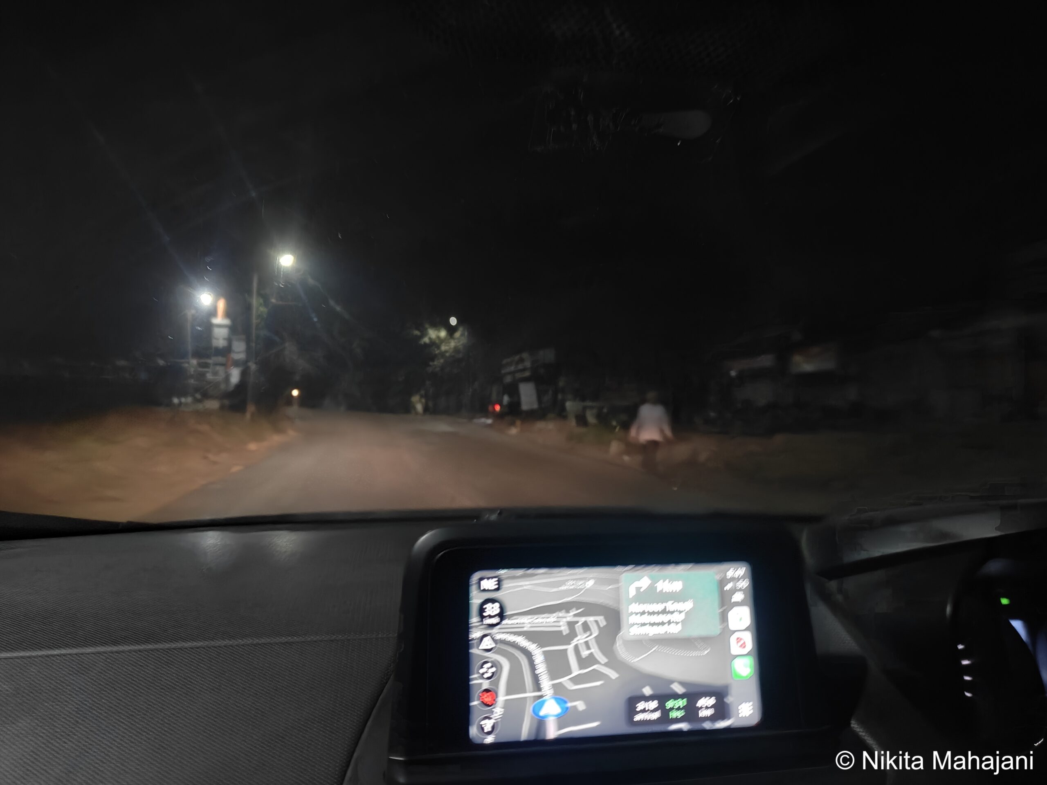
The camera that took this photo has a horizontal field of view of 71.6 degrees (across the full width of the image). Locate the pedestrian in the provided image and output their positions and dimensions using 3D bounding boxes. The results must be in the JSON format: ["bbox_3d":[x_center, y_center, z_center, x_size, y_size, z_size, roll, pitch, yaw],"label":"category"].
[{"bbox_3d":[2.522,0.781,14.300,0.720,1.650,0.420,1,-1,-9],"label":"pedestrian"}]

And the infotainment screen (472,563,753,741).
[{"bbox_3d":[0.055,0.158,0.452,0.177,0.100,0.020,0,-6,-6],"label":"infotainment screen"}]

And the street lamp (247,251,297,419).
[{"bbox_3d":[-10.254,-2.327,29.500,1.900,6.850,0.350,1,-1,-6],"label":"street lamp"}]

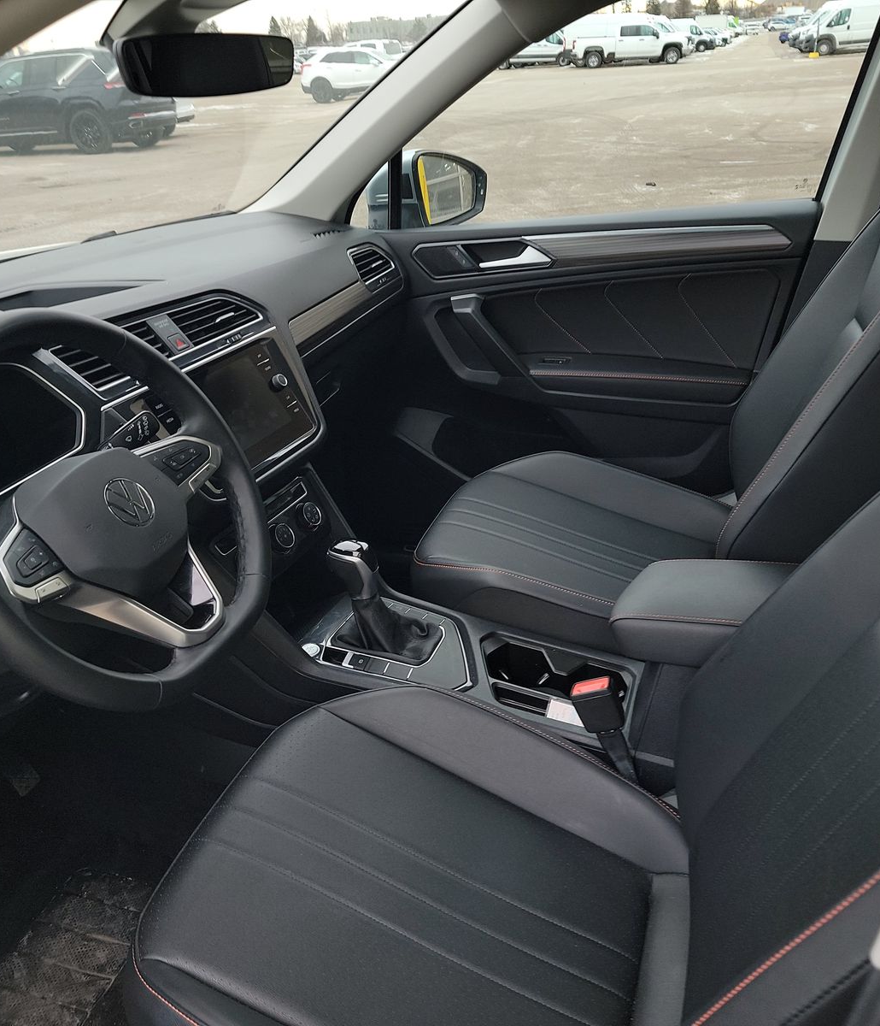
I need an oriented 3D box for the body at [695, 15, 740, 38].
[{"bbox_3d":[48.016,-83.867,163.587,7.800,3.300,2.300,4,27,14],"label":"body"}]

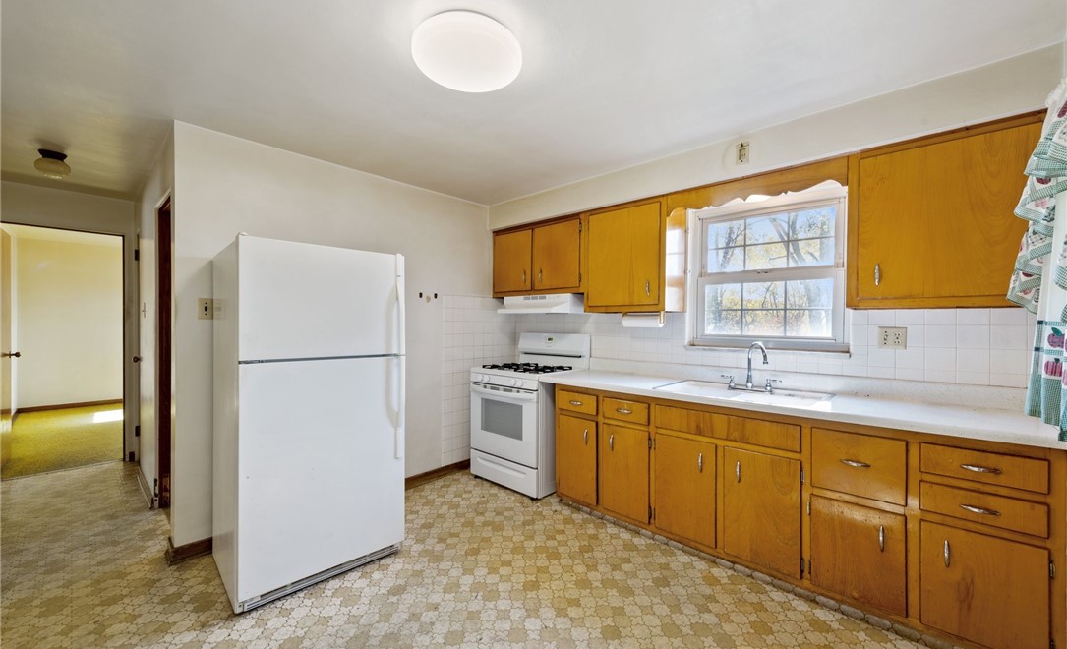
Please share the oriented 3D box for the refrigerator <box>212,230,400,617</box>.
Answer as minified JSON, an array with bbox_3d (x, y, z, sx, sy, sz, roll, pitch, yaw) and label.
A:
[{"bbox_3d":[-1.254,0.456,2.327,0.766,1.690,0.792,0,0,-44],"label":"refrigerator"}]

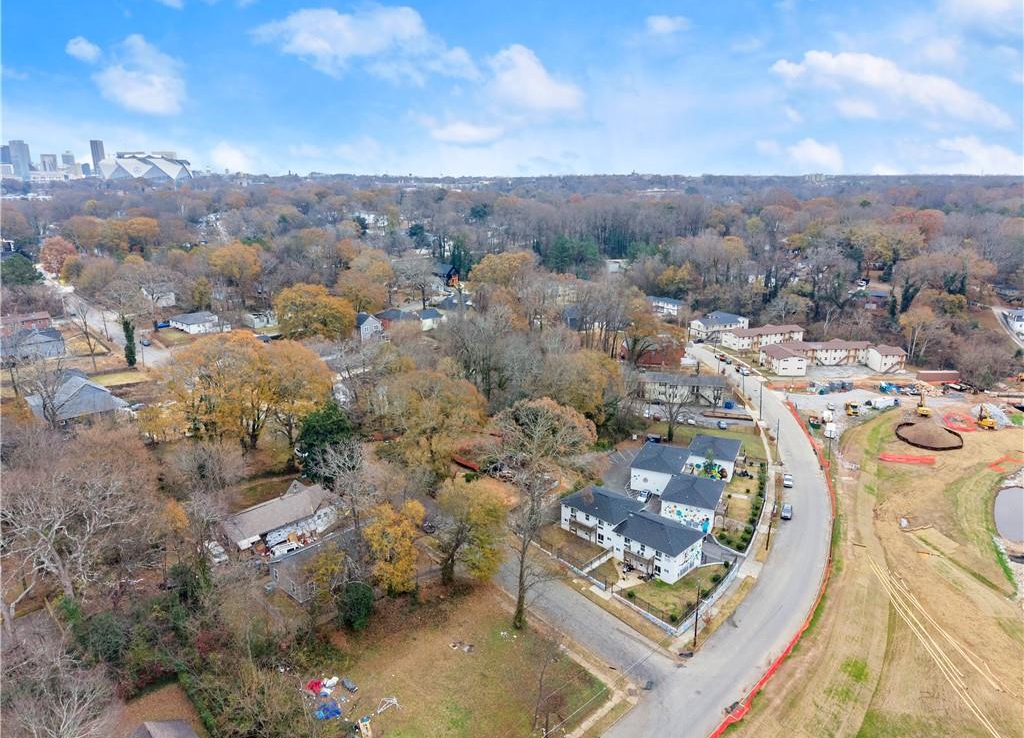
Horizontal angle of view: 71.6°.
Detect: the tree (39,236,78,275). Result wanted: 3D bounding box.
[{"bbox_3d":[-260.470,-64.060,406.800,19.500,21.000,19.000,-10,18,-31],"label":"tree"}]

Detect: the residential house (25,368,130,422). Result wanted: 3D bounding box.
[{"bbox_3d":[-100.671,7.678,164.045,22.000,6.300,14.500,13,20,40],"label":"residential house"}]

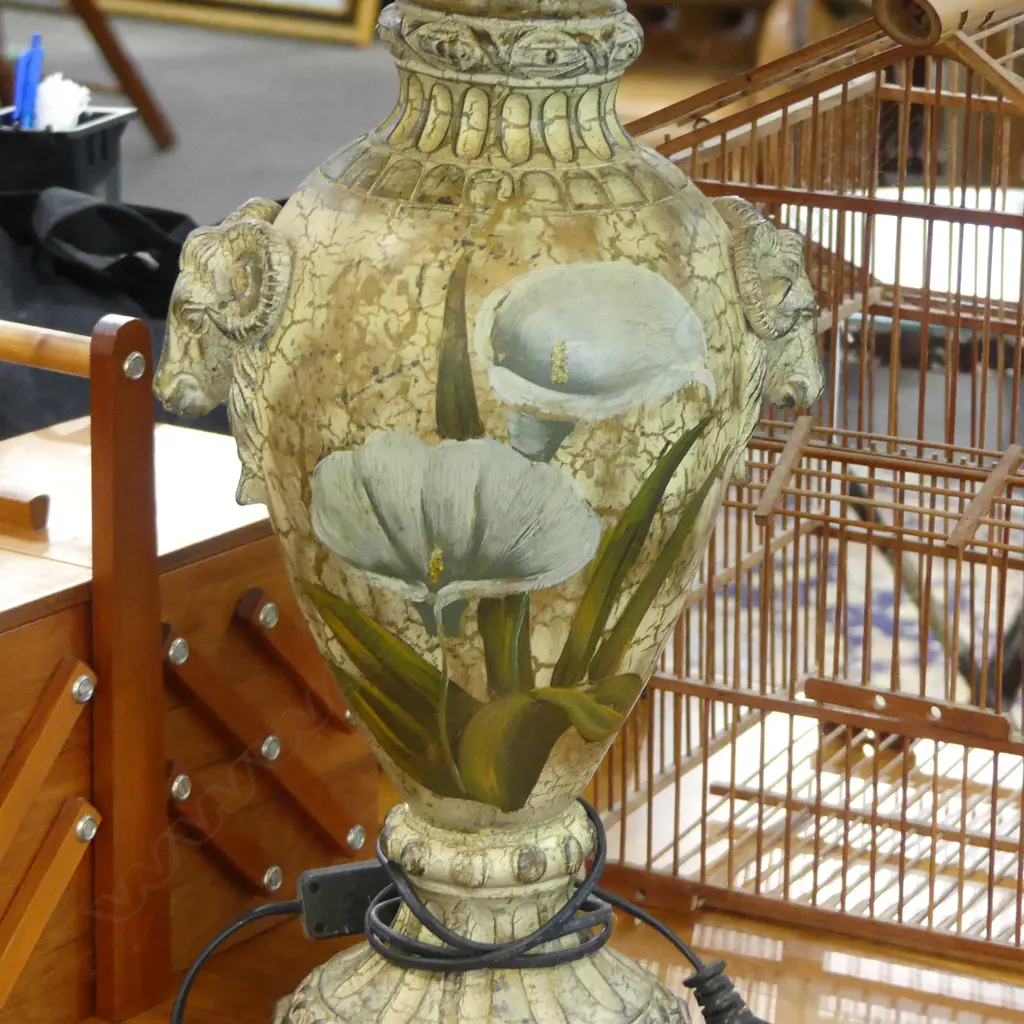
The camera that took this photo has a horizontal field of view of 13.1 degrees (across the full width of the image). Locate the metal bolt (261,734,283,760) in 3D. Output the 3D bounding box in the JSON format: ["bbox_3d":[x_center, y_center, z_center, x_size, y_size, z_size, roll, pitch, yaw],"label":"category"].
[{"bbox_3d":[-0.112,0.110,2.074,0.003,0.011,0.011,12,19,34],"label":"metal bolt"}]

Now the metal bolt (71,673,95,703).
[{"bbox_3d":[-0.188,0.077,1.952,0.003,0.011,0.011,12,19,34],"label":"metal bolt"}]

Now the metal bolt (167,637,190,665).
[{"bbox_3d":[-0.149,0.062,2.004,0.003,0.011,0.011,12,19,34],"label":"metal bolt"}]

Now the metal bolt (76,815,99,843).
[{"bbox_3d":[-0.188,0.140,1.973,0.003,0.011,0.011,12,19,34],"label":"metal bolt"}]

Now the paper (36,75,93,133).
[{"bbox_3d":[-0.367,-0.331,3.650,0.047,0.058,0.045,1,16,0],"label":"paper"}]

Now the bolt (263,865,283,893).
[{"bbox_3d":[-0.112,0.172,2.092,0.003,0.011,0.011,12,19,34],"label":"bolt"}]

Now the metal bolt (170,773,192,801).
[{"bbox_3d":[-0.150,0.125,2.023,0.003,0.011,0.011,12,19,34],"label":"metal bolt"}]

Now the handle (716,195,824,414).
[{"bbox_3d":[0.106,-0.089,1.877,0.048,0.087,0.049,-5,17,-19],"label":"handle"}]

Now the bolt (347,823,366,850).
[{"bbox_3d":[-0.075,0.156,2.142,0.003,0.011,0.011,12,19,34],"label":"bolt"}]

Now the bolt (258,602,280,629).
[{"bbox_3d":[-0.112,0.048,2.054,0.003,0.011,0.011,12,19,34],"label":"bolt"}]

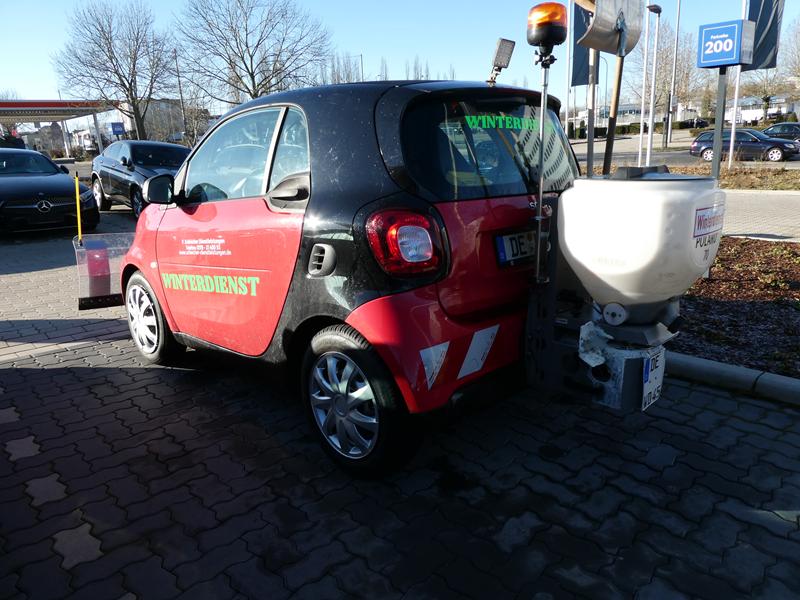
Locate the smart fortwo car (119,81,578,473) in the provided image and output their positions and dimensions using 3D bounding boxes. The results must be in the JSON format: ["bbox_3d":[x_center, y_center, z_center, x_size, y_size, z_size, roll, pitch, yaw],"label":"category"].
[{"bbox_3d":[-0.391,-0.370,3.217,2.700,1.555,1.660,12,20,43],"label":"smart fortwo car"}]

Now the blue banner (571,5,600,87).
[{"bbox_3d":[8.022,-10.989,23.758,1.200,3.420,0.120,4,16,23],"label":"blue banner"}]

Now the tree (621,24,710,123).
[{"bbox_3d":[33.430,-27.964,68.563,10.850,11.140,9.980,-2,15,0],"label":"tree"}]

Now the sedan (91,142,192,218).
[{"bbox_3d":[-5.220,-2.650,11.880,1.840,1.480,4.720,-15,19,-39],"label":"sedan"}]

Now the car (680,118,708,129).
[{"bbox_3d":[40.323,-24.243,75.812,4.400,1.460,1.800,-5,15,-10],"label":"car"}]

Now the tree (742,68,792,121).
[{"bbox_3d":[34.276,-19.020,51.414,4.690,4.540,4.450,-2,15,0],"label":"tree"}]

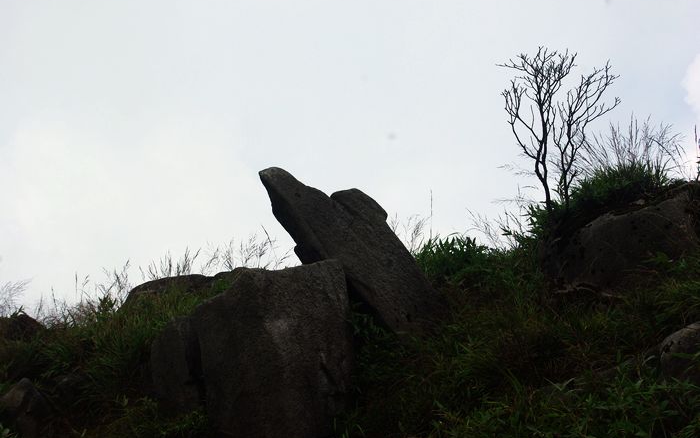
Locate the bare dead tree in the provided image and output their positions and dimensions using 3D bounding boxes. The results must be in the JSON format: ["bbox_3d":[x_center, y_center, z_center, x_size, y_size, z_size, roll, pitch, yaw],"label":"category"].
[{"bbox_3d":[2.619,-1.101,13.800,1.480,2.100,1.250,0,-11,0],"label":"bare dead tree"}]

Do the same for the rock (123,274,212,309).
[{"bbox_3d":[-2.258,0.939,13.800,1.200,0.550,0.850,0,-11,0],"label":"rock"}]

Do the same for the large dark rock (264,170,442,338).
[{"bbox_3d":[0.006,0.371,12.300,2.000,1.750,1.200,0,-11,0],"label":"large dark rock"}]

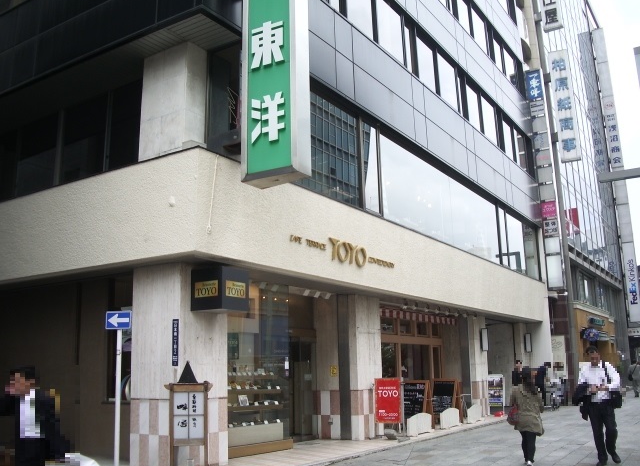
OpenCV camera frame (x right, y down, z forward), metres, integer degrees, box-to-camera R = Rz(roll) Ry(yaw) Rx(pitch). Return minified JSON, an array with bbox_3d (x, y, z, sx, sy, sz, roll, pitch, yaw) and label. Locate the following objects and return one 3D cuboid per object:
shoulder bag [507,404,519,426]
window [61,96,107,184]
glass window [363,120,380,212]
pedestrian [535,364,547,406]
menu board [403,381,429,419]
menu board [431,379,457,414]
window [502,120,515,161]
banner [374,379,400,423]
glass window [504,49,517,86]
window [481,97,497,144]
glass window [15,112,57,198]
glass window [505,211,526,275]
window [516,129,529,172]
[{"bbox_3d":[2.848,2.665,9.500,0.160,0.320,0.320,-7,-14,24],"label":"shoulder bag"},{"bbox_3d":[-4.930,-1.942,13.494,1.393,1.736,0.080,-9,-15,32],"label":"window"},{"bbox_3d":[1.191,-1.499,14.972,0.080,2.140,0.714,-10,-15,32],"label":"glass window"},{"bbox_3d":[8.557,5.880,25.000,0.400,1.660,0.500,0,-12,-8],"label":"pedestrian"},{"bbox_3d":[2.370,4.270,16.144,0.700,1.220,0.500,-9,-15,32],"label":"menu board"},{"bbox_3d":[3.423,4.558,17.590,0.700,1.220,0.500,-9,-15,32],"label":"menu board"},{"bbox_3d":[7.384,-3.630,25.349,0.080,1.413,0.938,-10,-15,32],"label":"window"},{"bbox_3d":[1.538,3.812,14.700,0.620,1.000,0.060,-9,-15,32],"label":"banner"},{"bbox_3d":[8.001,-6.918,27.201,0.080,1.308,1.356,-10,-15,32],"label":"glass window"},{"bbox_3d":[5.815,-3.831,22.197,0.100,1.387,1.356,-9,-15,32],"label":"window"},{"bbox_3d":[-6.263,-1.693,14.323,1.379,1.715,0.080,-9,-15,32],"label":"glass window"},{"bbox_3d":[6.980,0.442,22.924,0.100,1.968,2.091,-9,-15,32],"label":"glass window"},{"bbox_3d":[7.853,-3.223,25.276,0.100,1.387,1.367,-9,-15,32],"label":"window"}]

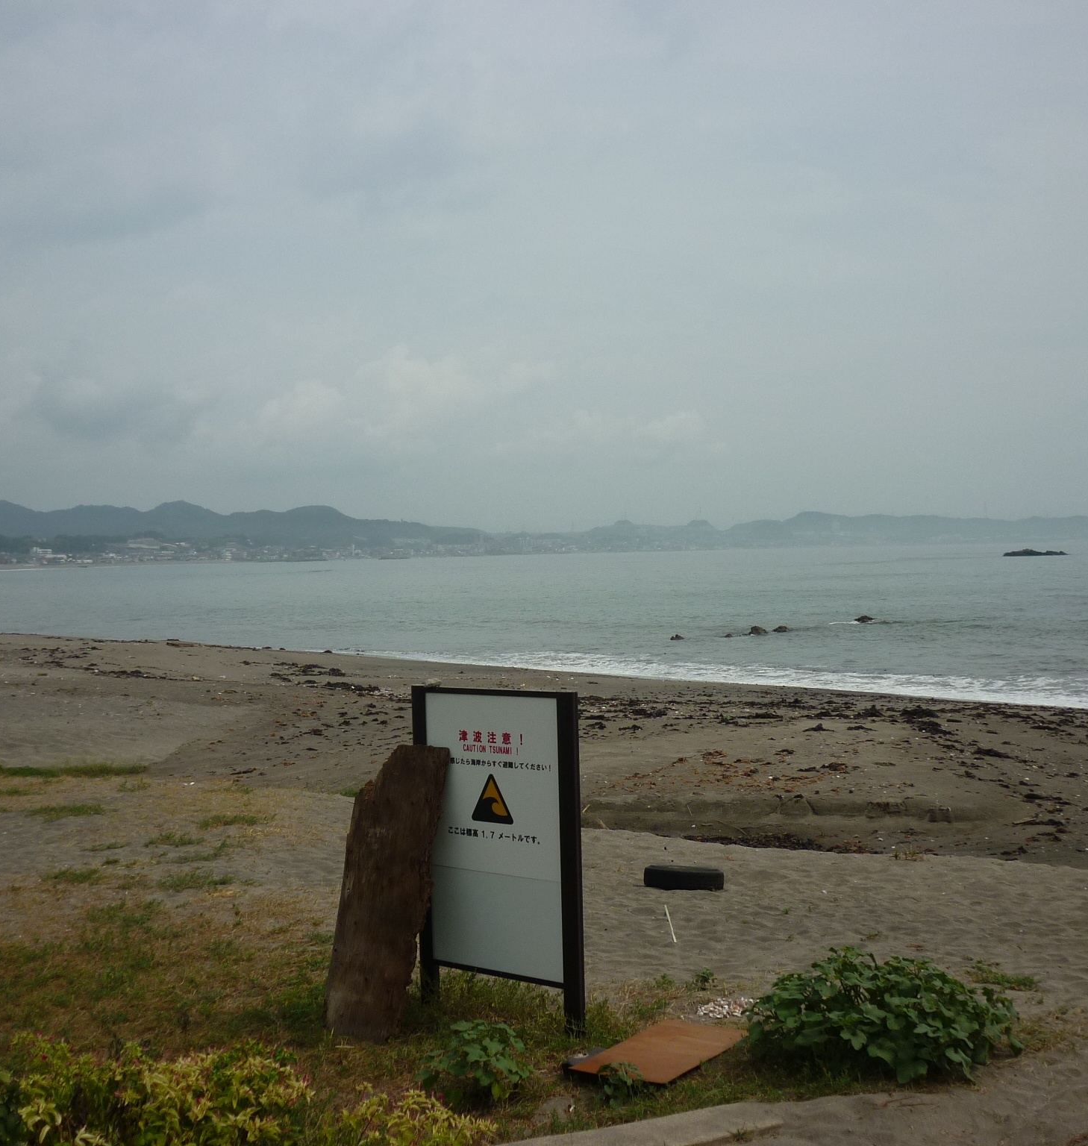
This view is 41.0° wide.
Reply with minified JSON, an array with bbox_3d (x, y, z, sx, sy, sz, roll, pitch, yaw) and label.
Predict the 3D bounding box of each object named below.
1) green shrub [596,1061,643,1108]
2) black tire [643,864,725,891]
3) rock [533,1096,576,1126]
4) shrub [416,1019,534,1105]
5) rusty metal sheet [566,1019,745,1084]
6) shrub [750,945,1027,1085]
[{"bbox_3d":[0.345,2.313,6.589,0.209,0.182,0.199,-1,1,3],"label":"green shrub"},{"bbox_3d":[1.048,2.285,10.880,0.600,0.165,0.600,2,-4,5],"label":"black tire"},{"bbox_3d":[0.042,2.364,6.399,0.194,0.098,0.155,-1,1,0],"label":"rock"},{"bbox_3d":[-0.321,2.265,6.764,0.550,0.320,0.500,-1,1,-3],"label":"shrub"},{"bbox_3d":[0.593,2.367,7.201,0.490,0.035,0.940,-1,-1,30],"label":"rusty metal sheet"},{"bbox_3d":[1.645,2.130,7.120,1.320,0.480,1.060,-1,1,13],"label":"shrub"}]

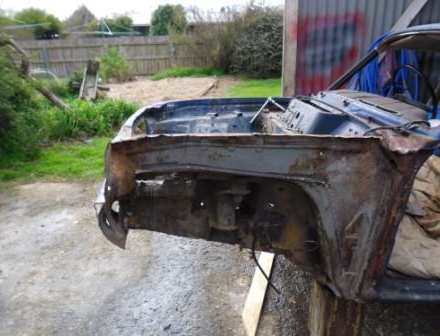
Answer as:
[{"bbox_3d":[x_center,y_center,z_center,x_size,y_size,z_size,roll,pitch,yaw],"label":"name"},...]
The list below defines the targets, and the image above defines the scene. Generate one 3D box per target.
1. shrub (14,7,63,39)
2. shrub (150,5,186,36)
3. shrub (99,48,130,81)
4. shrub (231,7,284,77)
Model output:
[{"bbox_3d":[-9.379,-7.112,18.594,2.800,2.700,2.500,-11,22,-23],"label":"shrub"},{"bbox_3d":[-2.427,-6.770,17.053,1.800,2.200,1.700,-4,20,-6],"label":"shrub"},{"bbox_3d":[-3.740,-3.741,12.660,1.200,1.250,1.100,-7,21,-14],"label":"shrub"},{"bbox_3d":[1.723,-4.809,13.596,2.500,2.550,2.200,1,20,7],"label":"shrub"}]

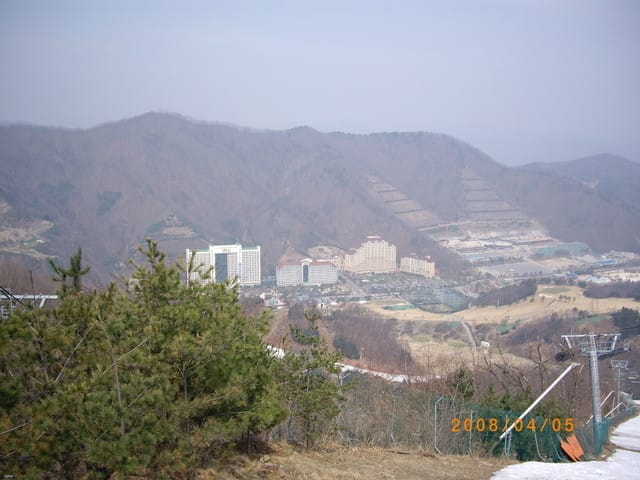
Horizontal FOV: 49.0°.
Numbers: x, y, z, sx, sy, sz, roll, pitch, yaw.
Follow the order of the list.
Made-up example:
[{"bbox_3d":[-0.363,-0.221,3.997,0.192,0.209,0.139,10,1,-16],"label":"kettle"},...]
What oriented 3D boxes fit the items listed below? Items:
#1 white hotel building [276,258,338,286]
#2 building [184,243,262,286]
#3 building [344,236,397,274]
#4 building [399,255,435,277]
[{"bbox_3d":[-20.979,54.583,1175.000,100.166,39.928,20.000,-2,7,-17],"label":"white hotel building"},{"bbox_3d":[-159.176,43.748,1165.000,119.063,65.612,22.000,-2,7,-17],"label":"building"},{"bbox_3d":[90.794,27.140,1255.000,86.067,60.092,30.000,-1,7,-13],"label":"building"},{"bbox_3d":[173.030,45.657,1245.000,63.168,32.945,15.000,6,9,44],"label":"building"}]

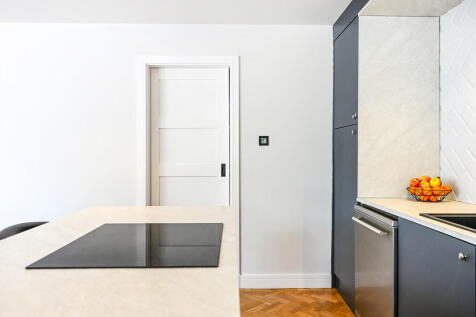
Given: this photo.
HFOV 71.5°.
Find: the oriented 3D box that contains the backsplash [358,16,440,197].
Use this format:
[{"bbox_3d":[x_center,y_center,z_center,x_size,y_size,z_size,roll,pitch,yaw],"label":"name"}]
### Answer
[{"bbox_3d":[1.169,-0.372,2.397,0.593,1.309,0.020,0,1,-1],"label":"backsplash"}]

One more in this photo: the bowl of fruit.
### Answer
[{"bbox_3d":[1.272,0.204,2.206,0.262,0.161,0.262,0,1,0],"label":"bowl of fruit"}]

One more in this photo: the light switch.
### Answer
[{"bbox_3d":[0.234,-0.157,2.966,0.089,0.089,0.013,0,1,-1],"label":"light switch"}]

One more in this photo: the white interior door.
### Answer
[{"bbox_3d":[-0.444,0.171,3.045,0.740,1.987,0.040,0,1,-1],"label":"white interior door"}]

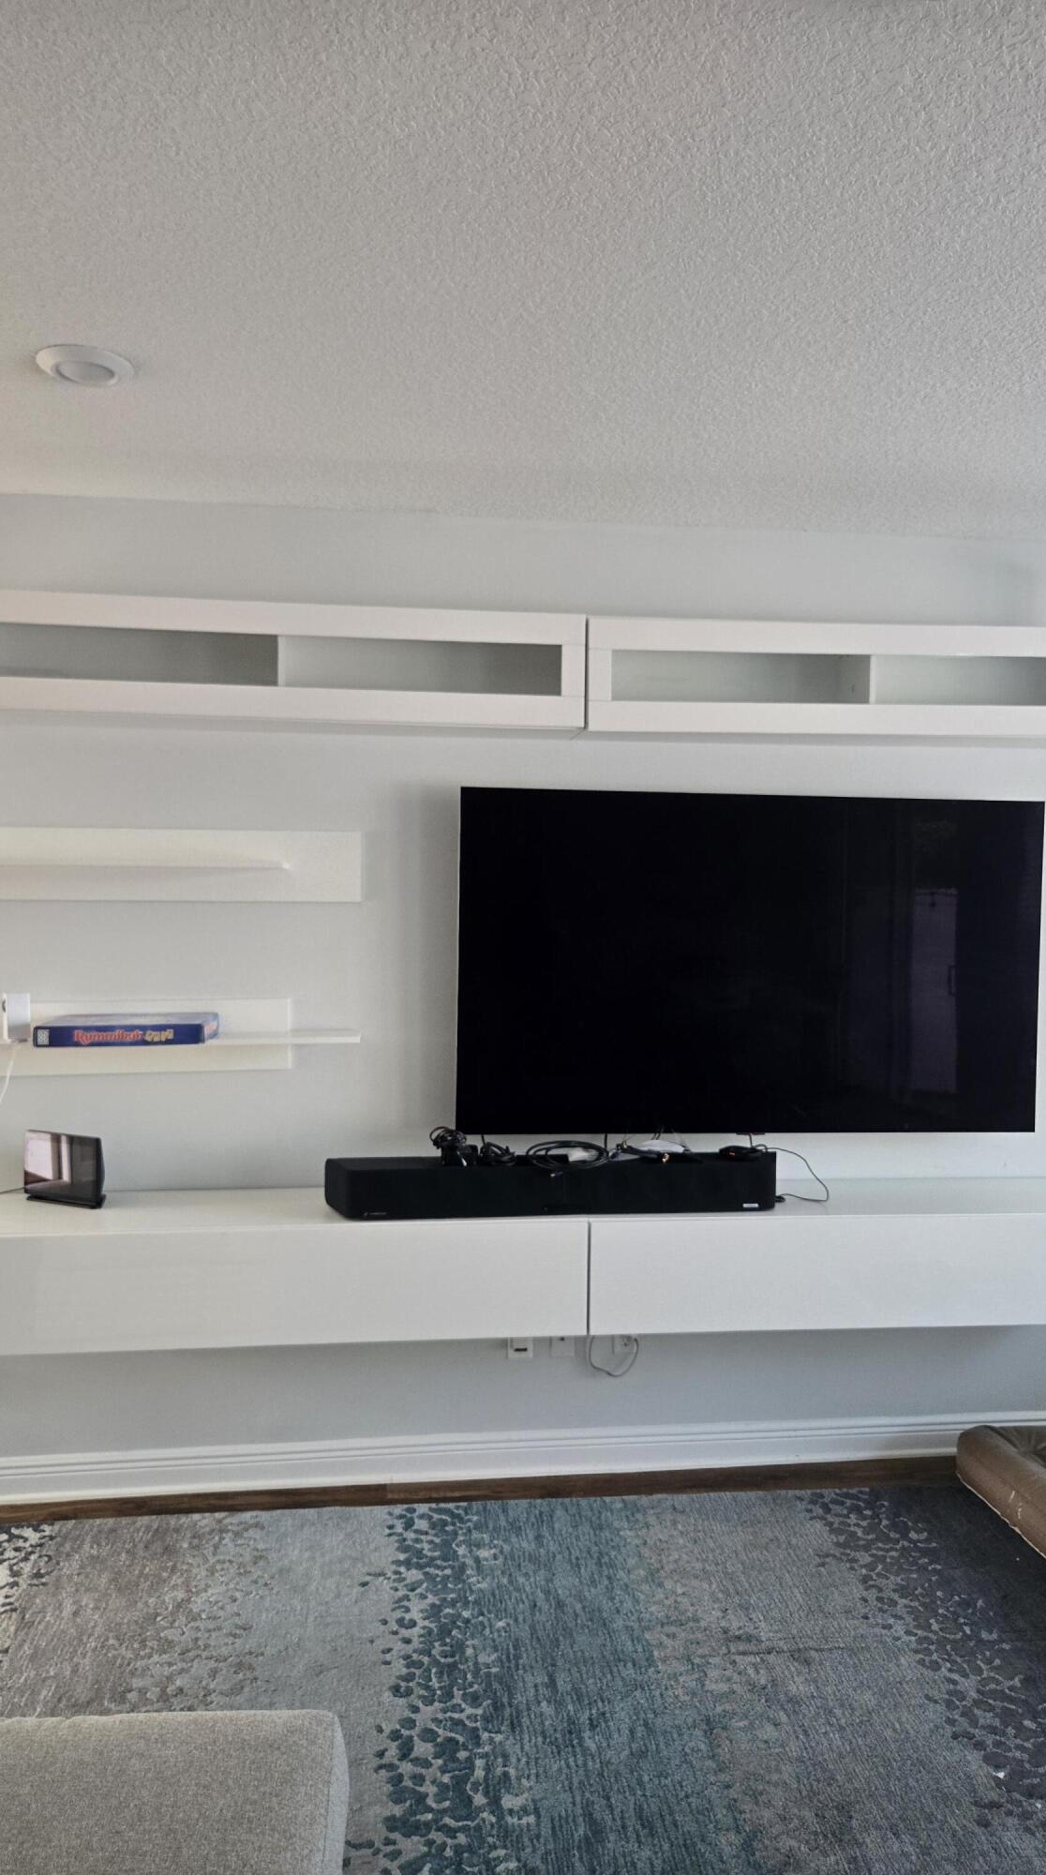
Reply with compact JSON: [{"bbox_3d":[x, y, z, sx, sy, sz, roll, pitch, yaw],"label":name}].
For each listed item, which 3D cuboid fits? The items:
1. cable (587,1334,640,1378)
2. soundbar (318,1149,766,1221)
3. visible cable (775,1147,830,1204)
[{"bbox_3d":[0.265,1.208,3.599,0.150,0.129,0.060,0,2,-6],"label":"cable"},{"bbox_3d":[0.102,0.660,3.342,1.257,0.134,0.171,0,2,-6],"label":"soundbar"},{"bbox_3d":[0.772,0.656,3.439,0.154,0.146,0.100,0,2,-6],"label":"visible cable"}]

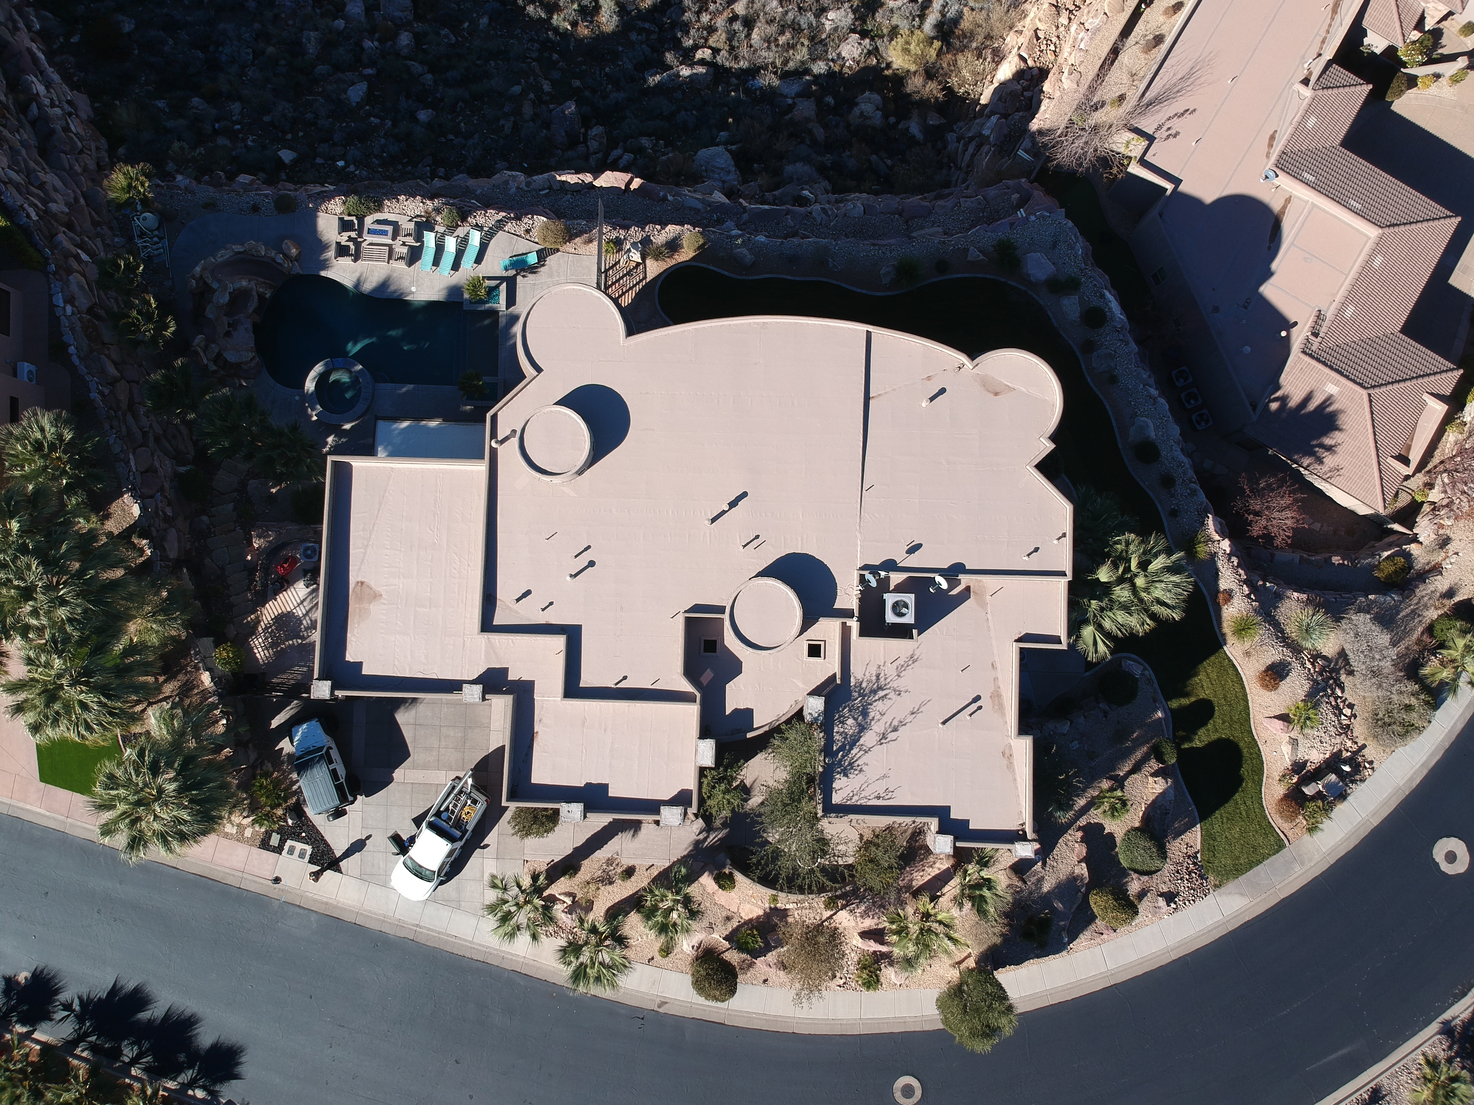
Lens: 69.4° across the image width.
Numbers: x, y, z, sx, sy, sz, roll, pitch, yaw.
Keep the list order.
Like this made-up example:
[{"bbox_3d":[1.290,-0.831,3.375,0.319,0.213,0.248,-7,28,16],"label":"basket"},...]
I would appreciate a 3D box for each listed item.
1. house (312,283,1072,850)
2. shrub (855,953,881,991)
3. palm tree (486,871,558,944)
[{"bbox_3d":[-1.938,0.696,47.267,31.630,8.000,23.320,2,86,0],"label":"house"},{"bbox_3d":[6.250,19.970,50.380,1.240,1.100,1.740,0,86,0],"label":"shrub"},{"bbox_3d":[-9.125,15.057,46.413,2.970,4.900,3.060,2,86,0],"label":"palm tree"}]

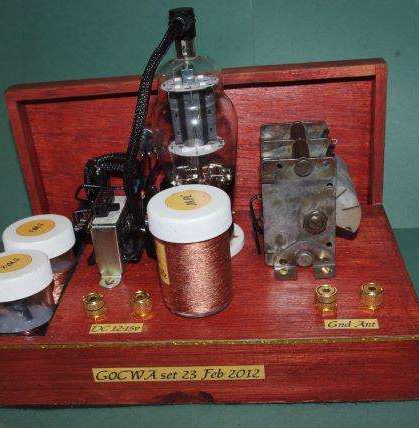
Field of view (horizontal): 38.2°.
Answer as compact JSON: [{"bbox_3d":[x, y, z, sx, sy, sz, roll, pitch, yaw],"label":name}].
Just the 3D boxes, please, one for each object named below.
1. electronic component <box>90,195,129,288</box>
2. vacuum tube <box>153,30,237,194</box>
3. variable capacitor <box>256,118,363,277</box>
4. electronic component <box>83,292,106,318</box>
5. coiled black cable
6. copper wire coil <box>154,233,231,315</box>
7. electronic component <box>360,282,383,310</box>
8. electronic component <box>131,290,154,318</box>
[{"bbox_3d":[-0.058,0.017,0.370,0.015,0.038,0.047,-3,28,6],"label":"electronic component"},{"bbox_3d":[-0.008,-0.043,0.360,0.050,0.138,0.050,-3,28,6],"label":"vacuum tube"},{"bbox_3d":[0.059,-0.010,0.362,0.060,0.070,0.069,-3,28,6],"label":"variable capacitor"},{"bbox_3d":[-0.063,0.051,0.336,0.011,0.011,0.011,-3,28,6],"label":"electronic component"},{"bbox_3d":[-0.031,-0.048,0.356,0.049,0.131,0.021,-3,28,6],"label":"coiled black cable"},{"bbox_3d":[-0.008,0.025,0.333,0.040,0.048,0.040,-5,28,3],"label":"copper wire coil"},{"bbox_3d":[0.085,0.044,0.319,0.011,0.011,0.011,-3,28,6],"label":"electronic component"},{"bbox_3d":[-0.037,0.050,0.333,0.011,0.011,0.011,-3,28,6],"label":"electronic component"}]

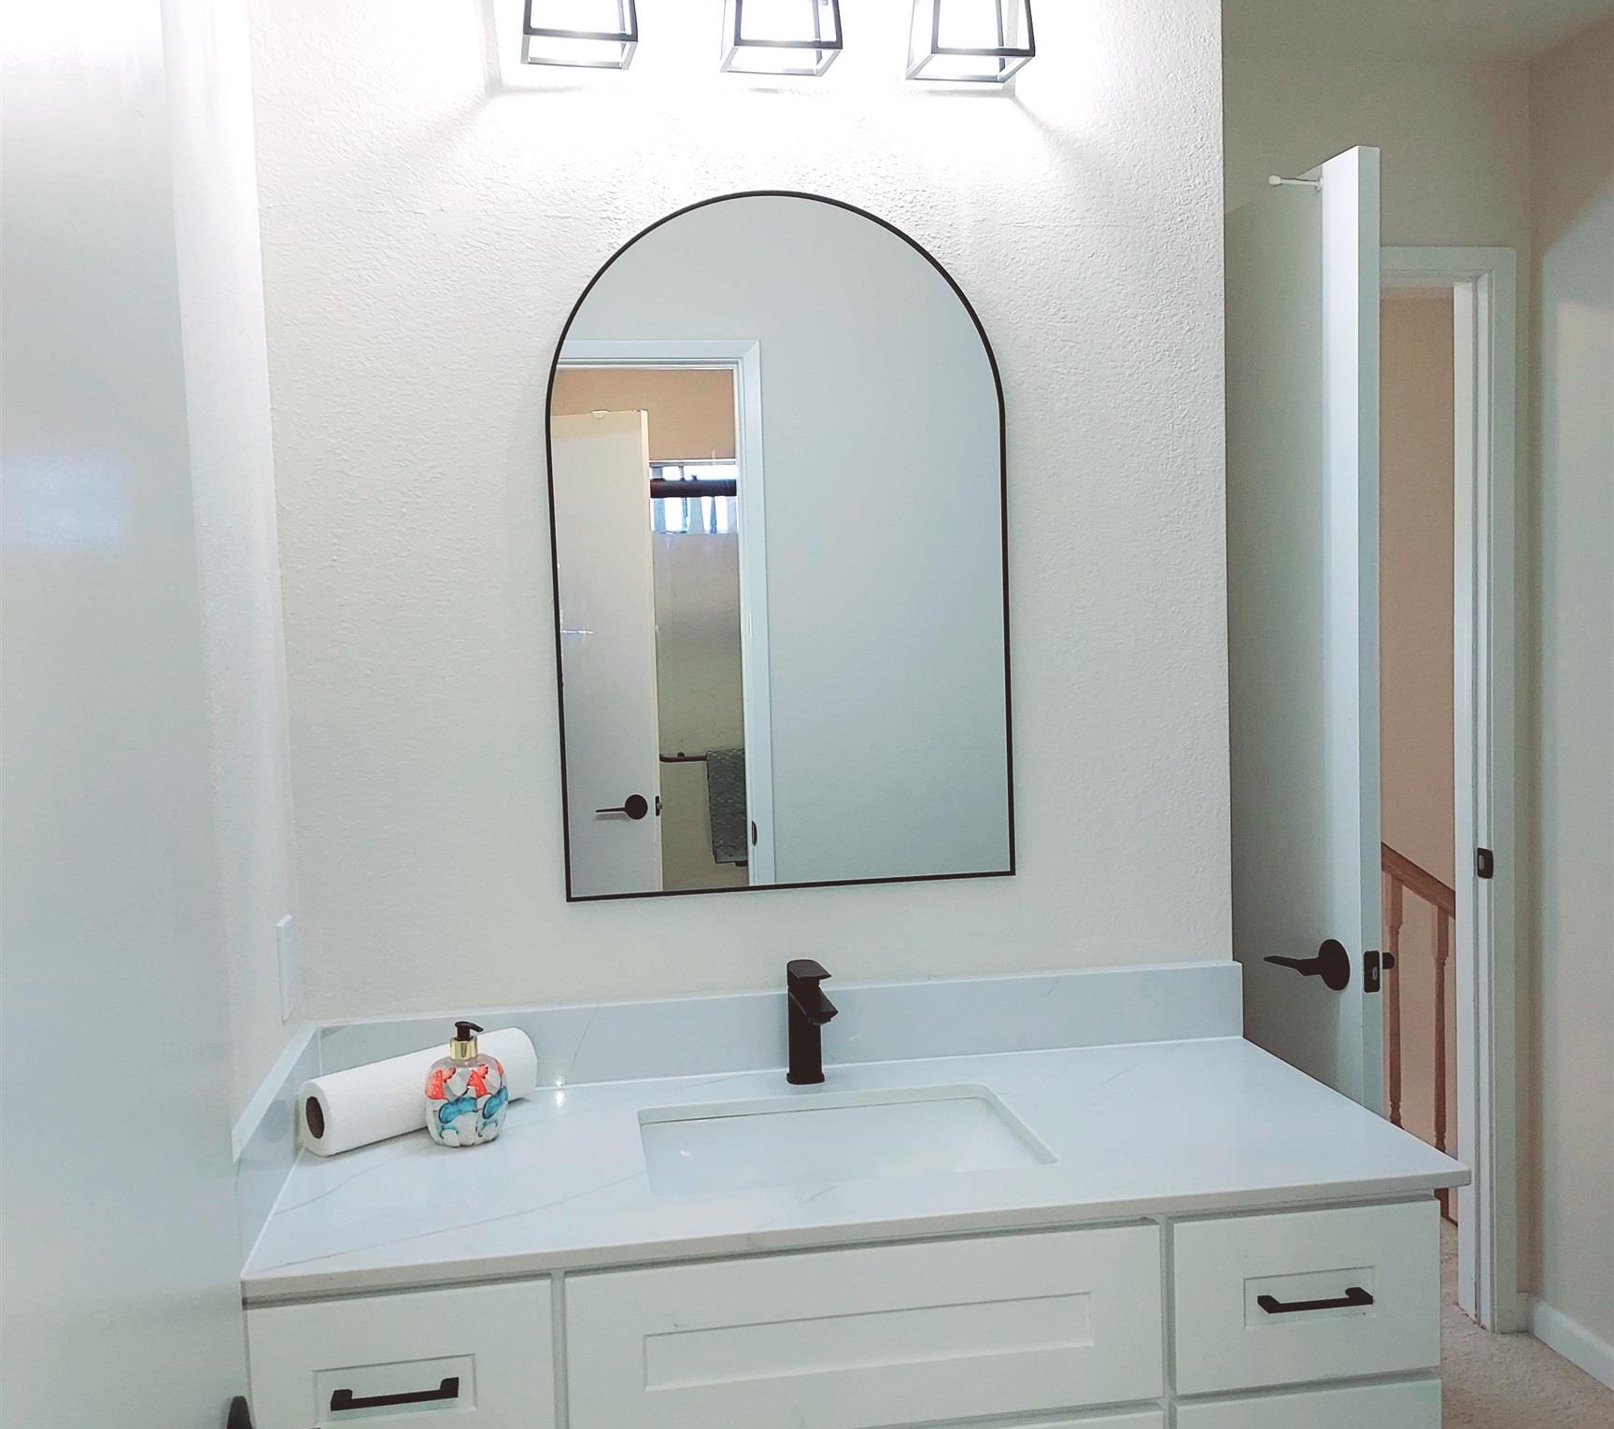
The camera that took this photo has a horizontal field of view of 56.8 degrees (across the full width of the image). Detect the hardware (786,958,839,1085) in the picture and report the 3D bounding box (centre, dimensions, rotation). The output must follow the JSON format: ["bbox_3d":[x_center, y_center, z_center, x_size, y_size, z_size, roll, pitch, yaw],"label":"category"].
[{"bbox_3d":[0.004,0.403,1.907,0.047,0.162,0.168,-2,3,-9],"label":"hardware"}]

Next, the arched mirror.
[{"bbox_3d":[-0.026,-0.226,1.982,0.605,0.914,0.027,-2,3,-9],"label":"arched mirror"}]

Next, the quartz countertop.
[{"bbox_3d":[0.039,0.501,1.759,1.260,0.022,0.554,-2,3,-9],"label":"quartz countertop"}]

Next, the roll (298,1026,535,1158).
[{"bbox_3d":[-0.467,0.457,1.813,0.088,0.088,0.283,1,4,41],"label":"roll"}]

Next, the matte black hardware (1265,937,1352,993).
[{"bbox_3d":[0.688,0.344,2.062,0.052,0.069,0.136,-2,3,-17],"label":"matte black hardware"}]

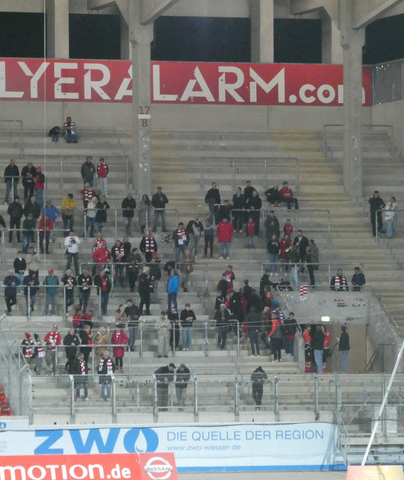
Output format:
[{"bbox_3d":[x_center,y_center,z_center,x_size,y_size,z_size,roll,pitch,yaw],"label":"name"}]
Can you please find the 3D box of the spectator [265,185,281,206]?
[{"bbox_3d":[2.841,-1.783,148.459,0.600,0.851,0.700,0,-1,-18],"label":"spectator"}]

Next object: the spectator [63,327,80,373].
[{"bbox_3d":[-4.741,4.054,135.361,0.600,1.666,0.500,0,-1,-14],"label":"spectator"}]

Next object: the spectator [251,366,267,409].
[{"bbox_3d":[2.156,5.568,138.645,0.600,1.650,0.500,0,-1,-16],"label":"spectator"}]

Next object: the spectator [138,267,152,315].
[{"bbox_3d":[-2.146,1.920,139.192,0.450,1.807,0.580,-1,-1,41],"label":"spectator"}]

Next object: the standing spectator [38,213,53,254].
[{"bbox_3d":[-5.977,-0.201,141.680,0.520,1.513,0.450,0,-1,-5],"label":"standing spectator"}]

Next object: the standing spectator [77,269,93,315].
[{"bbox_3d":[-4.450,1.969,140.036,0.560,1.704,0.420,0,-1,-3],"label":"standing spectator"}]

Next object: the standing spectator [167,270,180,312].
[{"bbox_3d":[-1.114,1.935,139.605,0.400,1.680,0.550,0,-1,6],"label":"standing spectator"}]

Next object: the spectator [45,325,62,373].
[{"bbox_3d":[-5.359,3.968,133.208,0.600,1.776,0.400,0,-1,-3],"label":"spectator"}]

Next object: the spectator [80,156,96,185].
[{"bbox_3d":[-4.635,-2.560,151.550,0.547,1.717,0.350,0,-1,-8],"label":"spectator"}]

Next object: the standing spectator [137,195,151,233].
[{"bbox_3d":[-2.316,-1.030,149.337,0.497,1.615,0.380,0,-1,8],"label":"standing spectator"}]

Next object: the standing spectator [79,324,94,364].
[{"bbox_3d":[-4.293,4.028,138.284,0.420,1.690,0.500,-1,-2,30],"label":"standing spectator"}]

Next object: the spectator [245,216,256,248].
[{"bbox_3d":[1.985,-0.273,149.785,0.405,1.252,0.300,0,-1,-8],"label":"spectator"}]

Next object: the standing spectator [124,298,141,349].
[{"bbox_3d":[-2.575,3.160,137.306,0.570,1.938,0.420,0,-1,15],"label":"standing spectator"}]

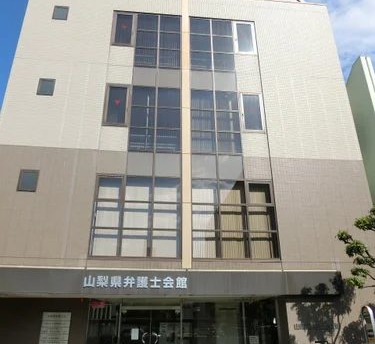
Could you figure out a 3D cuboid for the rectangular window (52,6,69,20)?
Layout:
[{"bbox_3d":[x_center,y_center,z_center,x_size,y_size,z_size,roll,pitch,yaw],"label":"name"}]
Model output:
[{"bbox_3d":[-5.185,-6.481,14.777,0.591,0.760,0.140,2,-25,-5],"label":"rectangular window"}]

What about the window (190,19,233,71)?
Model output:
[{"bbox_3d":[1.000,-5.289,14.910,1.854,2.806,0.140,2,-25,-5],"label":"window"}]

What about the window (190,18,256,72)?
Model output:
[{"bbox_3d":[1.426,-5.098,14.385,2.731,2.720,0.150,2,-24,-5],"label":"window"}]

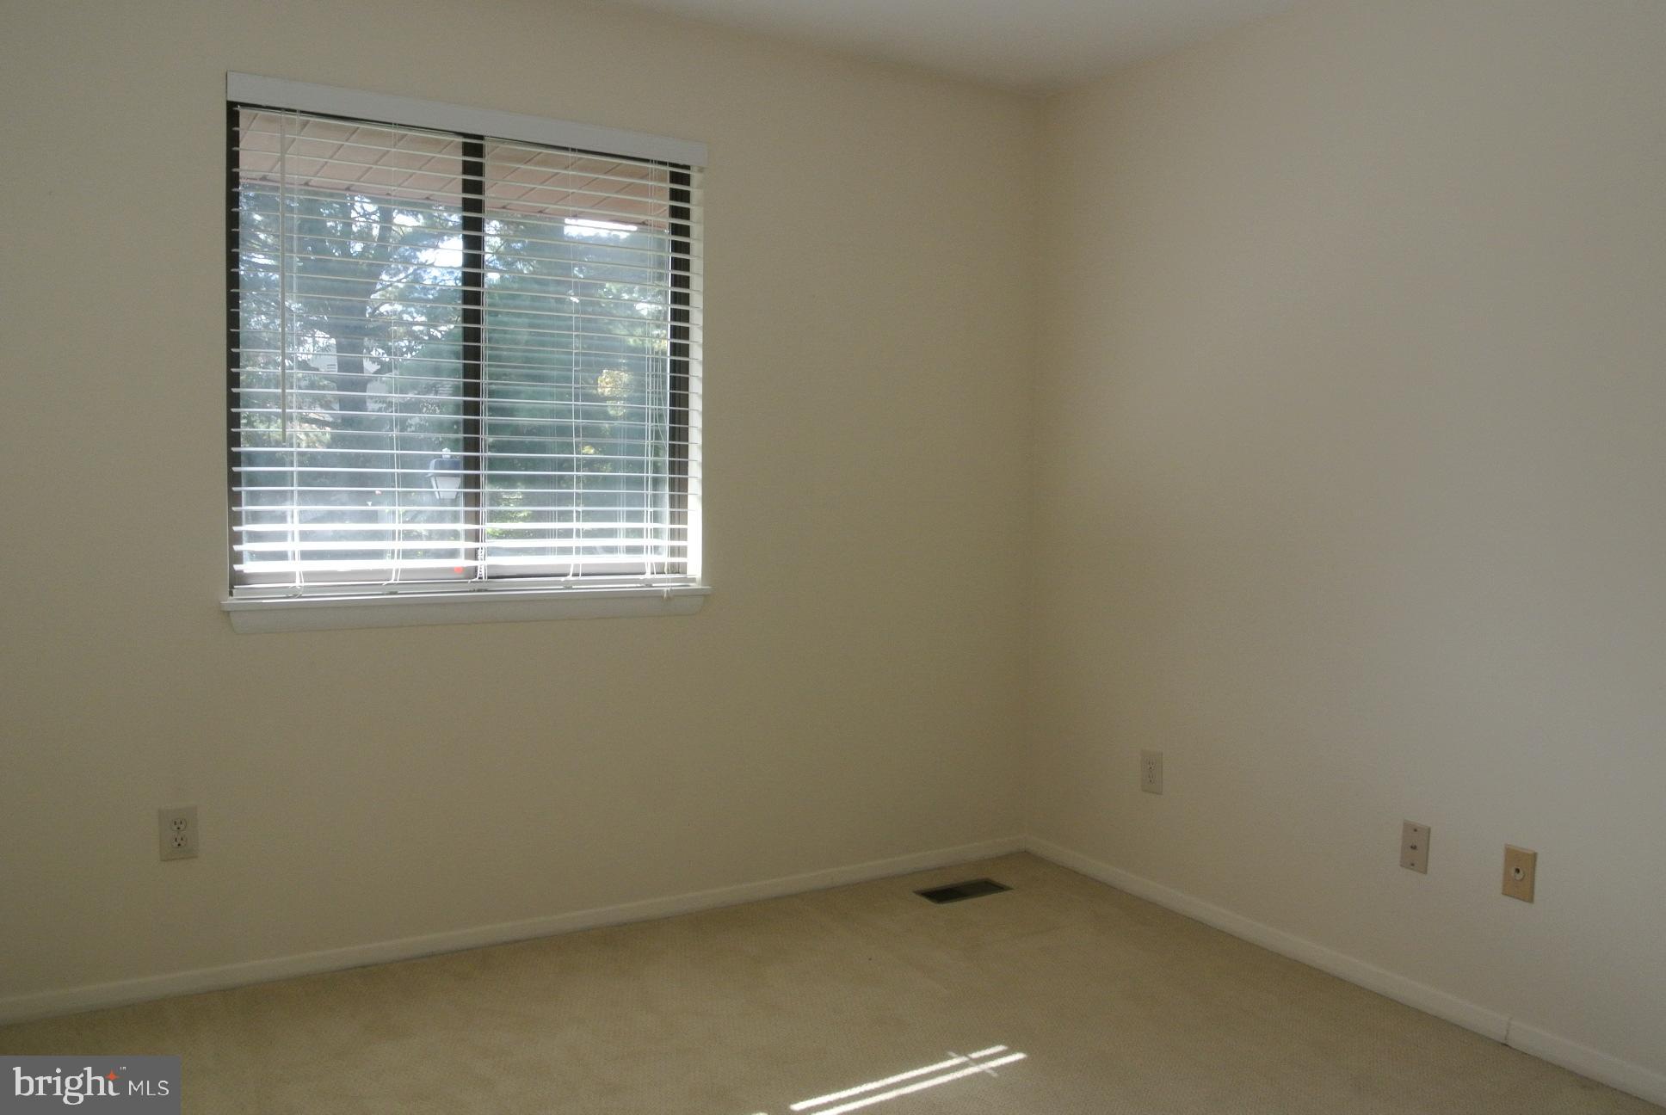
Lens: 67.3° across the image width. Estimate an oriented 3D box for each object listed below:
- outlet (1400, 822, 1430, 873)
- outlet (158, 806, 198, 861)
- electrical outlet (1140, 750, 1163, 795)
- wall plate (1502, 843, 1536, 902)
[{"bbox_3d":[1.365,0.678,2.932,0.007,0.114,0.070,-1,3,-30],"label":"outlet"},{"bbox_3d":[-1.507,0.636,2.882,0.076,0.119,0.007,-1,3,-30],"label":"outlet"},{"bbox_3d":[0.935,0.629,3.666,0.007,0.120,0.077,-1,3,-30],"label":"electrical outlet"},{"bbox_3d":[1.491,0.687,2.717,0.008,0.114,0.070,-1,3,-30],"label":"wall plate"}]

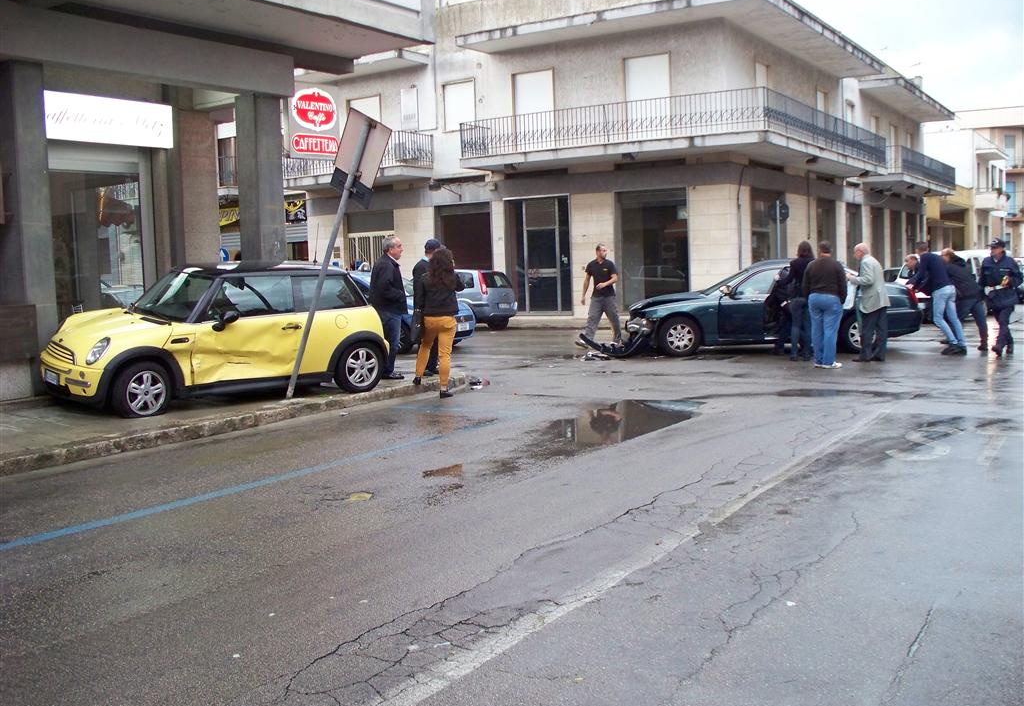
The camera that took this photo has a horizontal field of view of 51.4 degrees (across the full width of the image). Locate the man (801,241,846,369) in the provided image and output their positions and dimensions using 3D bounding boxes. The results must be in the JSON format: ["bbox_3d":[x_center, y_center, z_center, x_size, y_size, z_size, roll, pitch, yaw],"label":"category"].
[{"bbox_3d":[4.108,-0.631,14.000,0.580,1.680,0.400,-1,4,13],"label":"man"}]

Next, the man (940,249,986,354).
[{"bbox_3d":[6.781,-0.809,16.100,0.900,1.570,0.550,-1,4,7],"label":"man"}]

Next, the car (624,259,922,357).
[{"bbox_3d":[3.999,-0.744,16.867,4.680,1.430,1.780,-2,4,2],"label":"car"}]

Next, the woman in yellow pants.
[{"bbox_3d":[-0.818,-0.339,11.850,0.550,1.650,0.460,-1,4,9],"label":"woman in yellow pants"}]

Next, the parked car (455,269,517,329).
[{"bbox_3d":[-1.902,-1.275,25.945,4.020,1.500,1.720,1,5,31],"label":"parked car"}]

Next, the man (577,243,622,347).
[{"bbox_3d":[1.512,-0.985,18.400,0.560,1.780,0.680,-6,6,-43],"label":"man"}]

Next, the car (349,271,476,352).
[{"bbox_3d":[-2.642,-0.798,19.896,4.050,1.480,1.690,1,5,31],"label":"car"}]

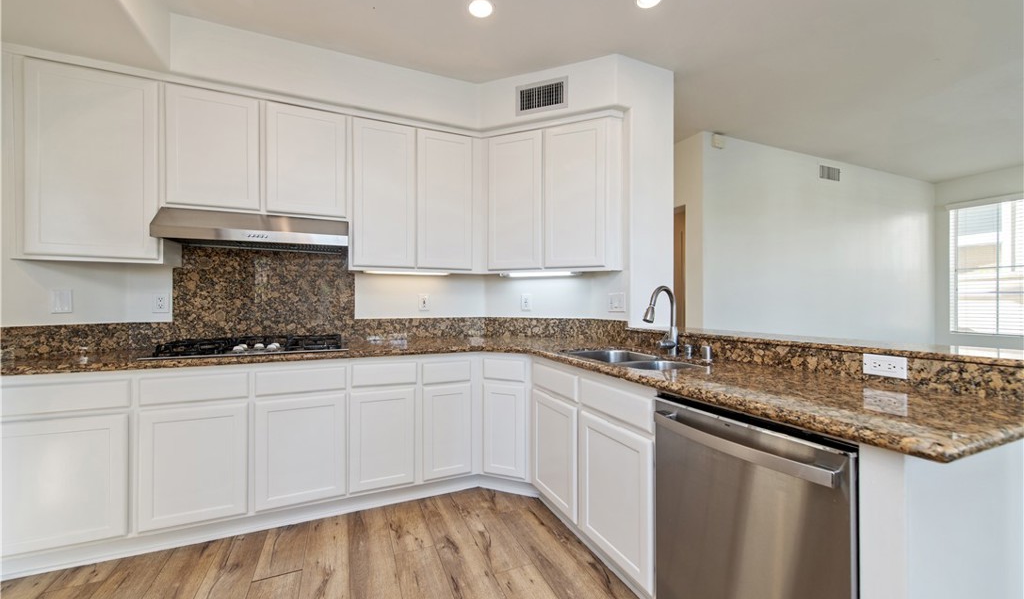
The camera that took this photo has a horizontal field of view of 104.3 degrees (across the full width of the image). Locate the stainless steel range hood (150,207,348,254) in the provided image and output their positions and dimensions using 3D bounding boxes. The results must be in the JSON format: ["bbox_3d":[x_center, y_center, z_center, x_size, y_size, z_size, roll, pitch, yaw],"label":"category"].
[{"bbox_3d":[-1.467,-0.405,2.366,0.916,0.175,0.442,0,0,-23],"label":"stainless steel range hood"}]

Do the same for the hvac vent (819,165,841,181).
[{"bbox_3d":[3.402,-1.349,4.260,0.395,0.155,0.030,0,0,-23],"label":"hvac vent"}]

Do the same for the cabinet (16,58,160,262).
[{"bbox_3d":[-2.161,-0.686,2.130,0.558,0.988,0.322,0,0,-23],"label":"cabinet"}]

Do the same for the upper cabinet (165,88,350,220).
[{"bbox_3d":[-1.488,-0.829,2.423,0.915,0.686,0.322,0,0,-23],"label":"upper cabinet"}]

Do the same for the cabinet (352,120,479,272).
[{"bbox_3d":[-0.674,-0.674,2.777,0.862,0.981,0.322,0,0,-23],"label":"cabinet"}]

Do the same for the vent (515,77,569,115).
[{"bbox_3d":[0.200,-1.330,2.606,0.355,0.192,0.030,0,0,22],"label":"vent"}]

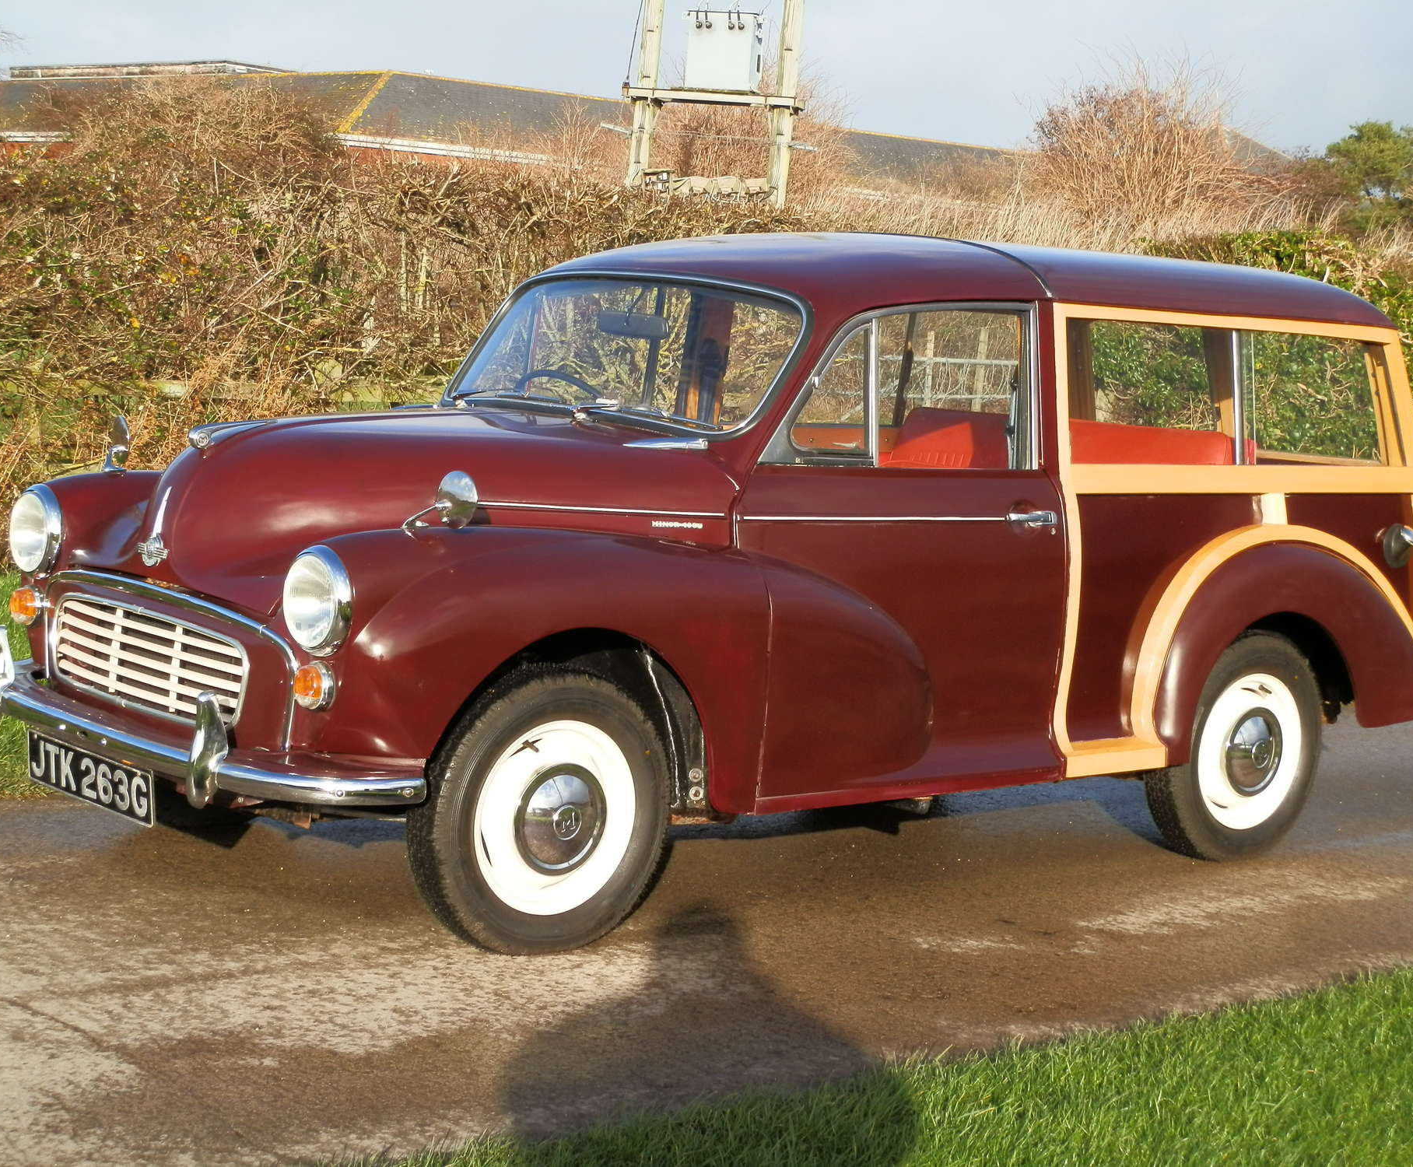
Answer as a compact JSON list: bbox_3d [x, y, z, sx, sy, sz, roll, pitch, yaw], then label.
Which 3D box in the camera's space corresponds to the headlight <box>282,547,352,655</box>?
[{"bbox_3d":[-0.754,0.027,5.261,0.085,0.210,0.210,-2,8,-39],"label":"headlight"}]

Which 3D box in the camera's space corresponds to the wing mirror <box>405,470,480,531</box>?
[{"bbox_3d":[-0.518,-0.158,5.364,0.120,0.130,0.135,-2,8,-39],"label":"wing mirror"}]

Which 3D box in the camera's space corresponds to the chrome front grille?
[{"bbox_3d":[-1.183,0.161,5.740,0.085,0.210,0.850,-2,8,-39],"label":"chrome front grille"}]

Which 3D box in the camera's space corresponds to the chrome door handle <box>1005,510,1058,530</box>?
[{"bbox_3d":[0.743,-0.146,6.287,0.172,0.041,0.052,-2,8,-39],"label":"chrome door handle"}]

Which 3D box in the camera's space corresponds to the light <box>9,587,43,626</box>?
[{"bbox_3d":[-1.548,0.047,6.245,0.060,0.094,0.094,-2,8,-39],"label":"light"}]

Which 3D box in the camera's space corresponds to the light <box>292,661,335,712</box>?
[{"bbox_3d":[-0.755,0.201,5.273,0.060,0.094,0.094,-2,8,-39],"label":"light"}]

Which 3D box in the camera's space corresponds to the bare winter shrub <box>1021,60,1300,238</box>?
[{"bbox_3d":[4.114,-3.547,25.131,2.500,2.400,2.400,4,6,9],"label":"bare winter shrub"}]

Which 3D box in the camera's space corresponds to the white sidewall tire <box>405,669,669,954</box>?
[{"bbox_3d":[-0.346,0.470,5.649,0.587,0.587,0.155,-2,8,-39],"label":"white sidewall tire"}]

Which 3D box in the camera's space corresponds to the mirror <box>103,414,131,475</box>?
[{"bbox_3d":[-1.375,-0.325,6.380,0.110,0.135,0.130,-2,8,-39],"label":"mirror"}]

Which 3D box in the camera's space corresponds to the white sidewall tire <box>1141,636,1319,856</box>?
[{"bbox_3d":[1.348,0.418,7.028,0.587,0.587,0.155,-2,8,-39],"label":"white sidewall tire"}]

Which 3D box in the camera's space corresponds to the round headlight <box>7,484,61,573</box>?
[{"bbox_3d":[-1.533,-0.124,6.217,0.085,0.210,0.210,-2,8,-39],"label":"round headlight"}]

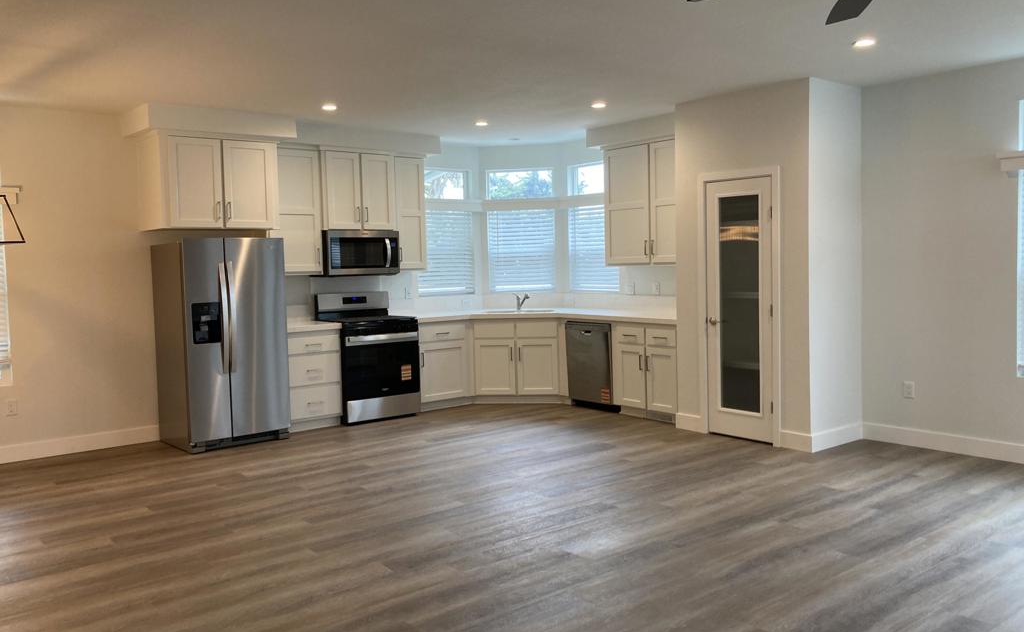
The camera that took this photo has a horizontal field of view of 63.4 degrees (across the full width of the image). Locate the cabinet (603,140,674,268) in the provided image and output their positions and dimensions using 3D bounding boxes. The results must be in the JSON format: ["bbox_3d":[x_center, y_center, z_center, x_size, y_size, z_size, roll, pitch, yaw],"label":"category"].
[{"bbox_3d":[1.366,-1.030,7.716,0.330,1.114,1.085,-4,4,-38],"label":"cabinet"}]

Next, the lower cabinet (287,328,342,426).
[{"bbox_3d":[-1.933,0.529,7.495,0.575,0.820,0.619,-4,5,-39],"label":"lower cabinet"}]

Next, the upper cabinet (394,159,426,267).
[{"bbox_3d":[-1.096,-1.013,8.317,0.320,1.115,0.340,-4,4,-38],"label":"upper cabinet"}]

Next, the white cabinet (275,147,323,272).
[{"bbox_3d":[-2.035,-0.936,7.586,0.515,1.140,0.325,-4,4,-38],"label":"white cabinet"}]

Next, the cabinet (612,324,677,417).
[{"bbox_3d":[1.411,0.441,7.519,0.636,0.800,0.760,-4,5,-39],"label":"cabinet"}]

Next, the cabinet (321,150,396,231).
[{"bbox_3d":[-1.531,-1.167,7.914,0.792,0.721,0.355,-4,5,-39],"label":"cabinet"}]

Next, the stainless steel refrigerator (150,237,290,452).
[{"bbox_3d":[-2.410,0.207,6.910,0.825,1.680,0.840,-4,5,-39],"label":"stainless steel refrigerator"}]

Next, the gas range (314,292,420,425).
[{"bbox_3d":[-1.379,0.374,7.921,0.765,1.190,0.675,-4,4,-38],"label":"gas range"}]

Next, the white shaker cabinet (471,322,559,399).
[{"bbox_3d":[0.089,0.393,8.564,0.879,0.780,0.620,-1,4,8],"label":"white shaker cabinet"}]

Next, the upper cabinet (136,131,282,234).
[{"bbox_3d":[-2.534,-1.085,6.934,0.957,0.739,0.615,-4,5,-39],"label":"upper cabinet"}]

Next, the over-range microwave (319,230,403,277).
[{"bbox_3d":[-1.495,-0.602,7.972,0.760,0.413,0.410,-4,4,-38],"label":"over-range microwave"}]

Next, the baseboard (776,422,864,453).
[{"bbox_3d":[2.367,0.906,6.330,0.710,0.122,0.280,-4,4,-38],"label":"baseboard"}]

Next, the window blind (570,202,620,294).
[{"bbox_3d":[0.854,-0.695,8.664,0.050,0.890,0.737,-4,5,-39],"label":"window blind"}]

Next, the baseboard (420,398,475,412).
[{"bbox_3d":[-0.657,0.877,8.320,0.670,0.100,0.017,-4,4,-38],"label":"baseboard"}]

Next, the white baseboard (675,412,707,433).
[{"bbox_3d":[1.477,0.893,6.901,0.016,0.126,0.310,-4,4,-38],"label":"white baseboard"}]

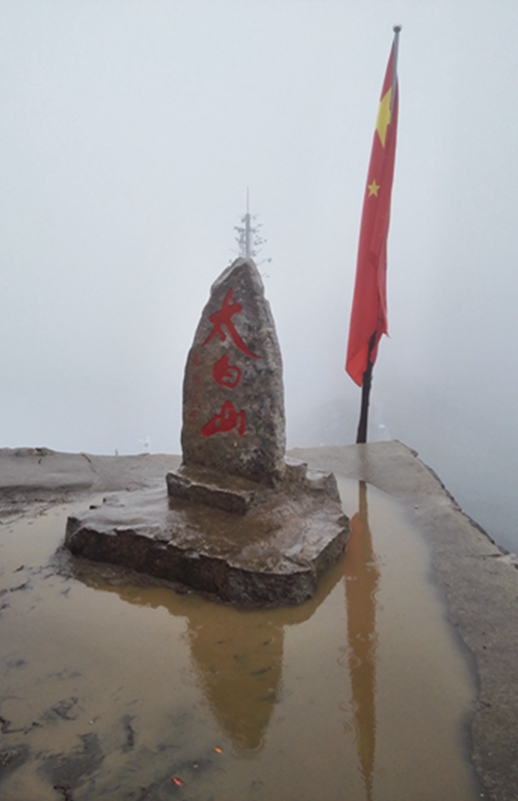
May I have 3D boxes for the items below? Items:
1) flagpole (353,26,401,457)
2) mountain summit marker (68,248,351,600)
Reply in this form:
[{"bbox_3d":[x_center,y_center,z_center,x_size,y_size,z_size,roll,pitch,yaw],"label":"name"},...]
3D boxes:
[{"bbox_3d":[0.839,-1.025,4.735,0.085,2.901,0.085,2,18,0],"label":"flagpole"},{"bbox_3d":[-0.168,0.018,3.484,1.378,1.480,1.204,7,15,31],"label":"mountain summit marker"}]

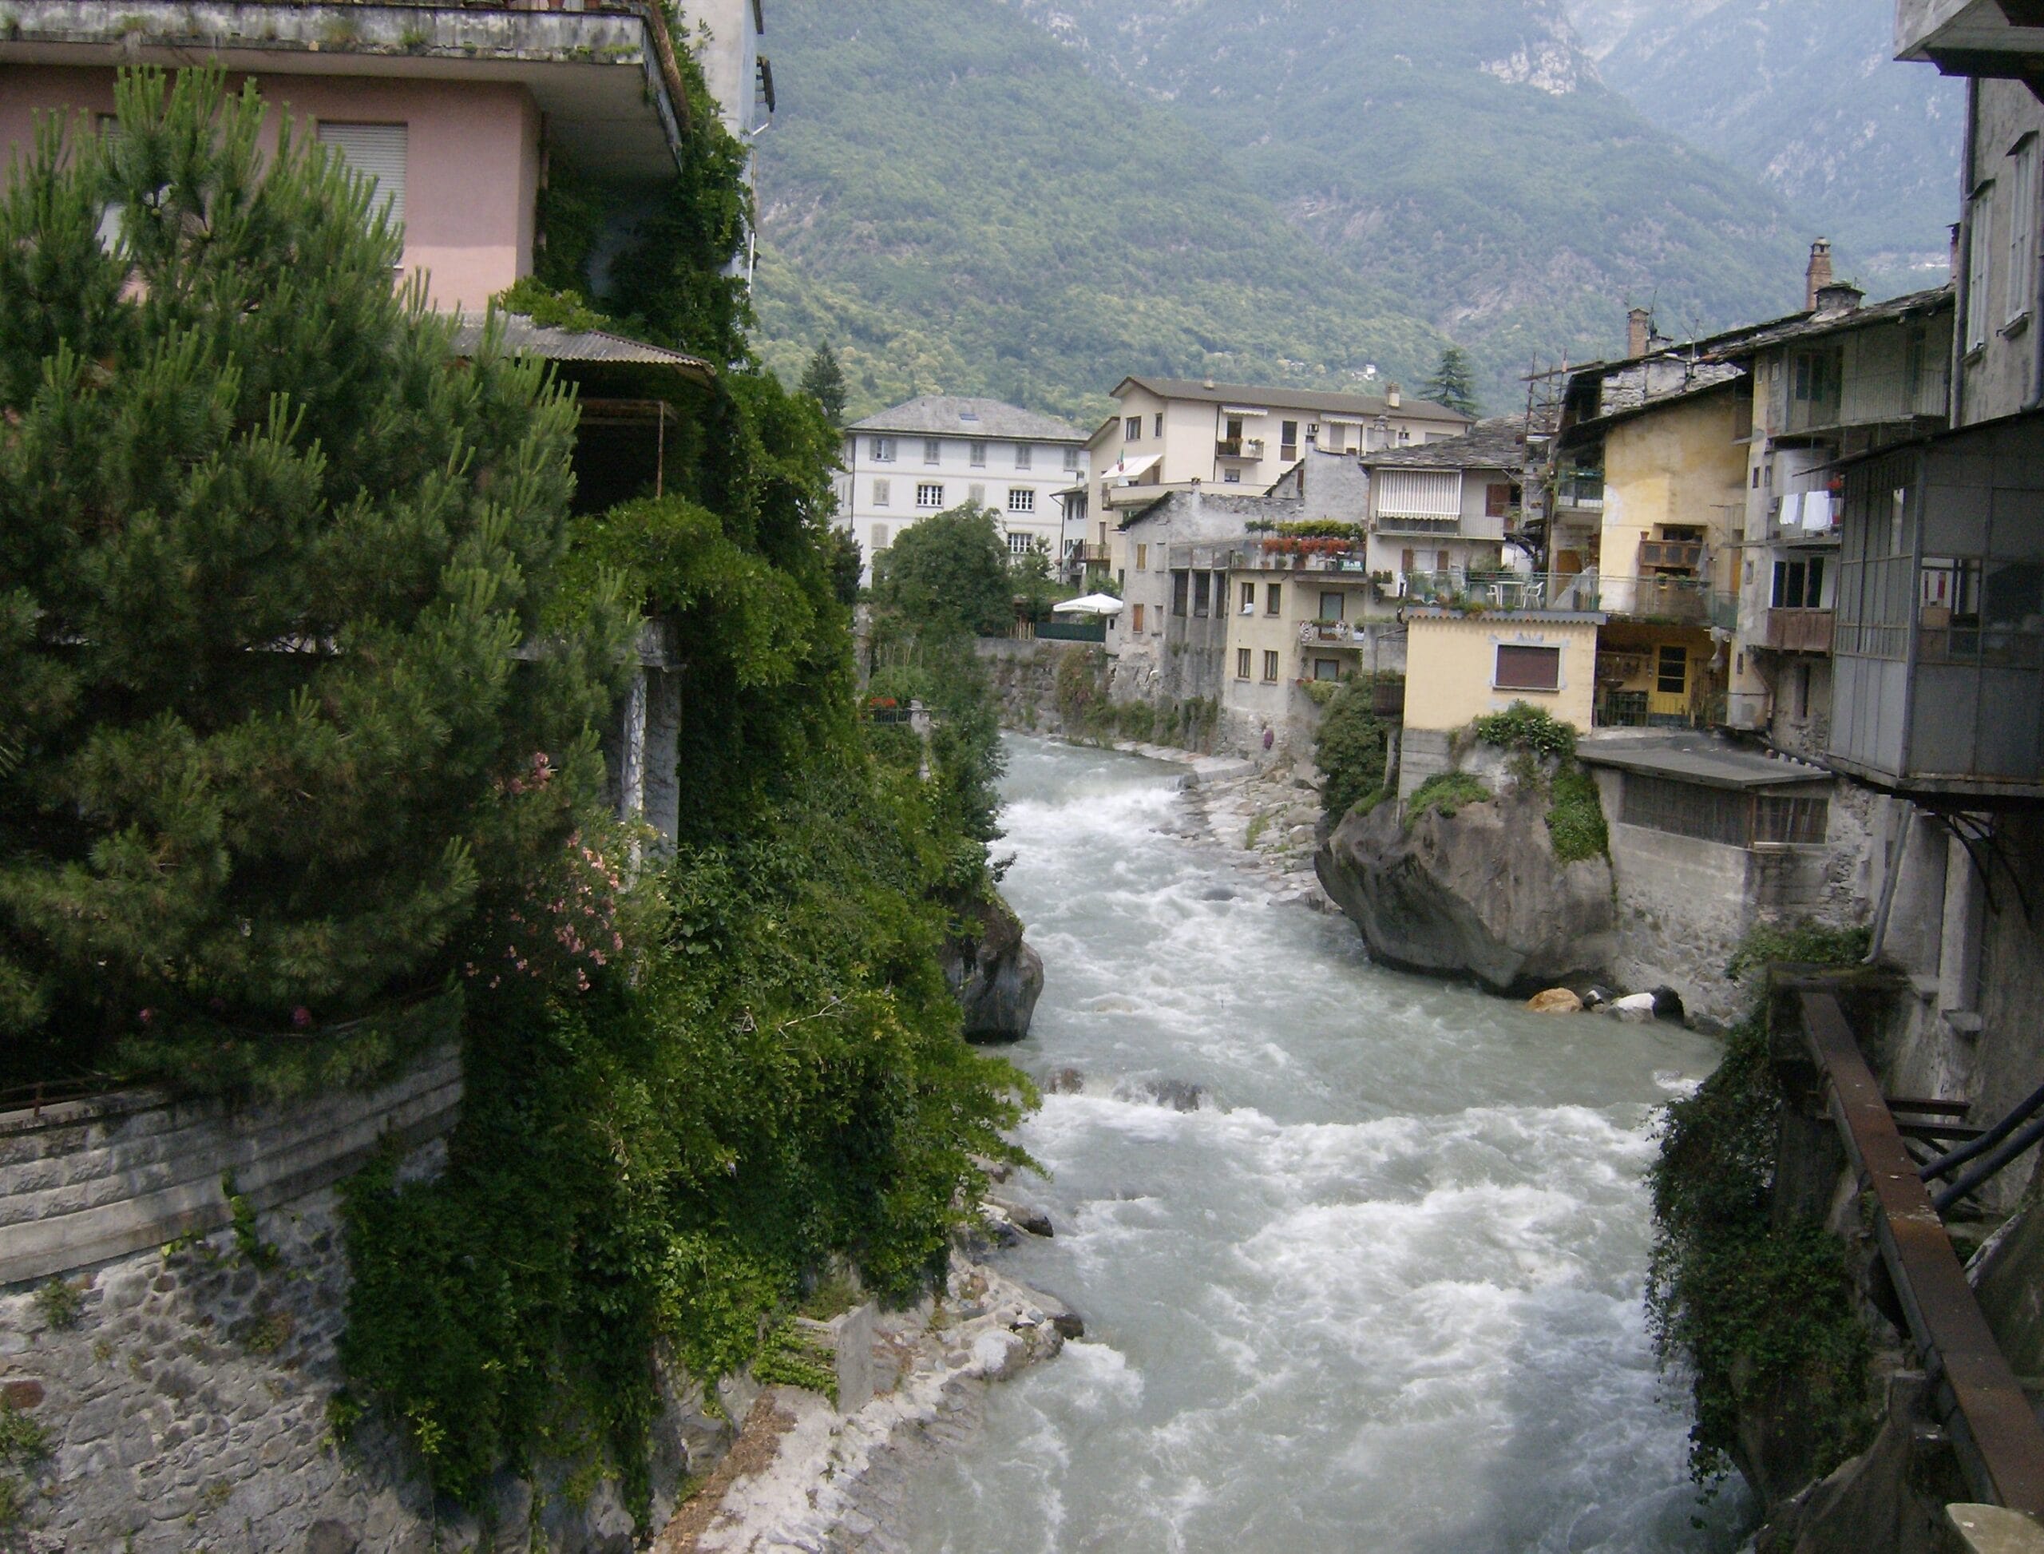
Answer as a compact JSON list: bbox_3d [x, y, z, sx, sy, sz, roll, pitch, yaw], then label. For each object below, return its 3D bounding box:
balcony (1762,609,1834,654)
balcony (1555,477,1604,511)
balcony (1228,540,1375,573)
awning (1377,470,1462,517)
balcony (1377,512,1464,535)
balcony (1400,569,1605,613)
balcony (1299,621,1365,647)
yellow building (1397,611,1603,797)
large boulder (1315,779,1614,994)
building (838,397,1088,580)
[{"bbox_3d":[19.116,-3.565,51.825,0.900,1.050,3.600,2,5,-5],"label":"balcony"},{"bbox_3d":[18.027,-9.055,68.421,2.000,1.100,1.100,3,5,5],"label":"balcony"},{"bbox_3d":[12.447,-9.760,95.979,6.300,1.400,2.500,3,5,10],"label":"balcony"},{"bbox_3d":[14.982,-10.633,80.339,3.000,1.800,1.000,2,5,3],"label":"awning"},{"bbox_3d":[14.999,-9.562,80.431,3.200,1.000,1.100,2,5,3],"label":"balcony"},{"bbox_3d":[13.507,-5.188,60.335,5.500,1.100,5.000,3,5,11],"label":"balcony"},{"bbox_3d":[13.848,-6.410,95.258,2.900,1.100,1.100,2,5,3],"label":"balcony"},{"bbox_3d":[13.656,-2.098,61.001,5.400,5.000,6.000,3,5,11],"label":"yellow building"},{"bbox_3d":[12.222,2.908,58.925,7.500,5.500,6.500,3,5,12],"label":"large boulder"},{"bbox_3d":[-4.443,-22.066,165.750,19.800,14.700,13.500,1,5,-14],"label":"building"}]

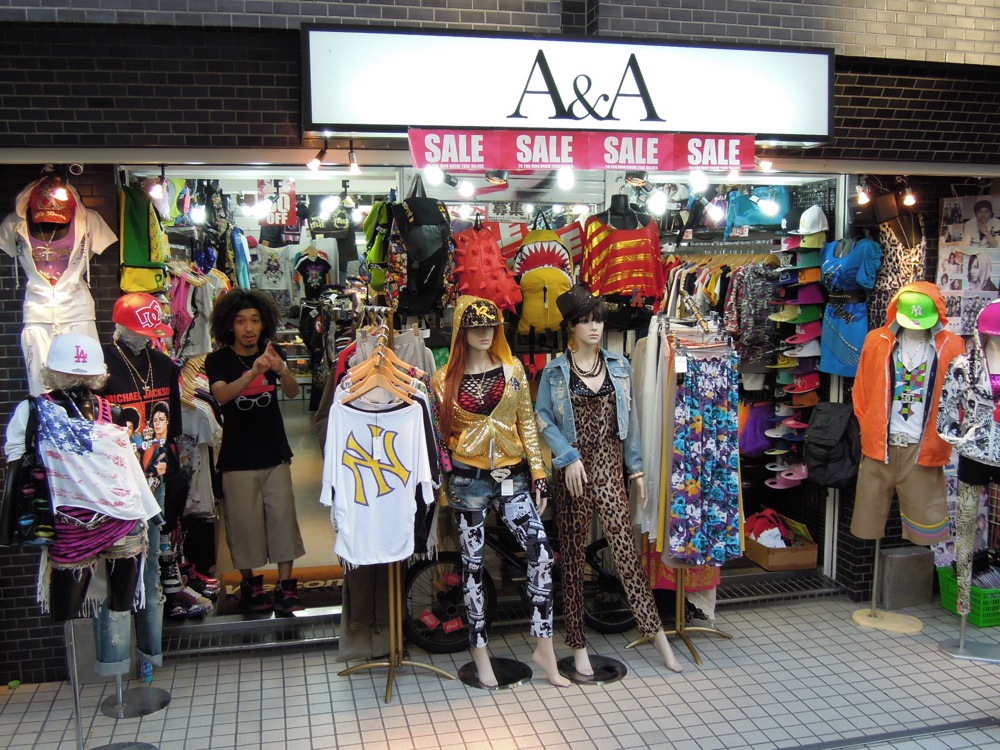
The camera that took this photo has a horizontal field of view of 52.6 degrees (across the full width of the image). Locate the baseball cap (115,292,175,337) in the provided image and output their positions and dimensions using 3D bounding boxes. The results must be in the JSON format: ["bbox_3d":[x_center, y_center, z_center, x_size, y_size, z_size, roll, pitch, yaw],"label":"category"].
[{"bbox_3d":[-1.508,-0.252,4.283,0.260,0.140,0.185,23,18,28],"label":"baseball cap"}]

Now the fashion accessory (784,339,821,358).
[{"bbox_3d":[1.780,-0.159,5.941,0.250,0.120,0.175,-2,8,-13],"label":"fashion accessory"}]

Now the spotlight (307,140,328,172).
[{"bbox_3d":[-0.741,-0.889,4.103,0.075,0.135,0.060,39,-6,-3],"label":"spotlight"}]

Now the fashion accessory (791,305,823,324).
[{"bbox_3d":[1.784,-0.357,5.913,0.250,0.120,0.175,-2,8,-13],"label":"fashion accessory"}]

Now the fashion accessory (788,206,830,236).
[{"bbox_3d":[1.759,-0.881,5.765,0.240,0.160,0.170,-4,9,-27],"label":"fashion accessory"}]

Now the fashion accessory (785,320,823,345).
[{"bbox_3d":[1.760,-0.246,5.854,0.240,0.120,0.170,-17,14,-25],"label":"fashion accessory"}]

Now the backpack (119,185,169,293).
[{"bbox_3d":[-1.672,-0.640,4.775,0.210,0.490,0.270,0,7,2],"label":"backpack"}]

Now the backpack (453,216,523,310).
[{"bbox_3d":[-0.069,-0.551,5.136,0.330,0.450,0.210,-11,9,-8],"label":"backpack"}]

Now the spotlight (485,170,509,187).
[{"bbox_3d":[-0.005,-0.948,4.744,0.103,0.115,0.103,7,-20,42],"label":"spotlight"}]

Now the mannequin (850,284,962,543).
[{"bbox_3d":[2.104,0.194,5.222,0.540,1.330,0.350,3,8,25],"label":"mannequin"}]

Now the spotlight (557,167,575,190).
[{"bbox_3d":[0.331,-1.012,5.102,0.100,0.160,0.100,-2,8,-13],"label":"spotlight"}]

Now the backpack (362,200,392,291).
[{"bbox_3d":[-0.580,-0.629,4.909,0.170,0.430,0.270,-3,8,-20],"label":"backpack"}]

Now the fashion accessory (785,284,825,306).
[{"bbox_3d":[1.757,-0.459,5.835,0.240,0.120,0.170,-7,10,-27],"label":"fashion accessory"}]

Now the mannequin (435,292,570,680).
[{"bbox_3d":[0.001,0.544,4.701,0.560,1.808,0.400,-3,8,-15],"label":"mannequin"}]

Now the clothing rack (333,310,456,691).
[{"bbox_3d":[-0.491,0.562,4.680,0.580,1.785,0.640,1,8,7],"label":"clothing rack"}]

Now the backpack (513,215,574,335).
[{"bbox_3d":[0.227,-0.507,5.210,0.310,0.570,0.190,-1,8,-7],"label":"backpack"}]

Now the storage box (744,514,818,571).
[{"bbox_3d":[1.693,1.037,6.219,0.307,0.190,0.450,-2,8,-13],"label":"storage box"}]

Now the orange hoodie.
[{"bbox_3d":[2.143,-0.008,5.303,0.570,0.970,0.340,3,9,22],"label":"orange hoodie"}]

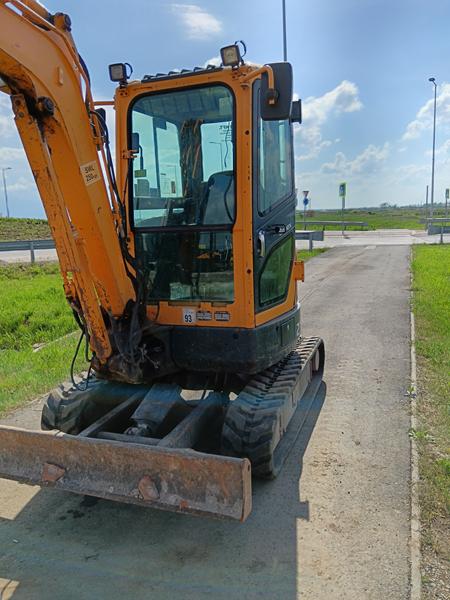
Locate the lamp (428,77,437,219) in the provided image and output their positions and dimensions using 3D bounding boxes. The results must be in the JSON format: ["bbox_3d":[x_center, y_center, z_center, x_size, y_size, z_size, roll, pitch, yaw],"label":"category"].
[{"bbox_3d":[14.738,-10.302,33.464,0.350,10.296,1.200,7,14,42],"label":"lamp"}]

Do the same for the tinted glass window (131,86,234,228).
[{"bbox_3d":[-0.281,-0.913,3.050,0.752,0.853,0.040,1,11,21],"label":"tinted glass window"}]

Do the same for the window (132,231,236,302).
[{"bbox_3d":[-0.277,-0.225,3.185,0.729,0.483,0.040,1,11,21],"label":"window"}]

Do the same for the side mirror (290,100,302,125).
[{"bbox_3d":[0.553,-1.450,3.620,0.100,0.180,0.070,1,11,21],"label":"side mirror"}]

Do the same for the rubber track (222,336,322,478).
[{"bbox_3d":[0.495,0.714,3.812,0.327,0.431,2.069,1,11,21],"label":"rubber track"}]

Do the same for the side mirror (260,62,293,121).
[{"bbox_3d":[0.295,-1.190,2.684,0.165,0.300,0.075,-1,10,7],"label":"side mirror"}]

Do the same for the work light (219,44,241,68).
[{"bbox_3d":[0.035,-1.432,2.752,0.110,0.120,0.080,1,28,21],"label":"work light"}]

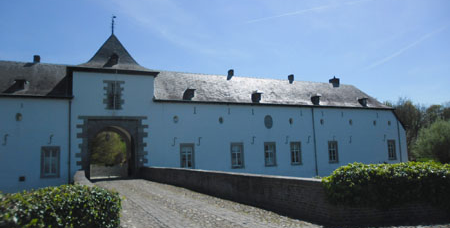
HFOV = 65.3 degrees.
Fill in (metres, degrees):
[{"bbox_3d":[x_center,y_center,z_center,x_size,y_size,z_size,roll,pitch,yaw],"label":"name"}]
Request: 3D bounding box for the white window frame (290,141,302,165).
[{"bbox_3d":[7.209,4.038,35.660,1.320,2.340,0.220,1,-8,-26],"label":"white window frame"}]

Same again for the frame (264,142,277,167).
[{"bbox_3d":[4.451,3.995,34.335,1.290,2.430,0.220,1,-8,-26],"label":"frame"}]

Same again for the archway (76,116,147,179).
[{"bbox_3d":[-9.109,2.839,28.241,5.450,5.130,0.800,1,-8,-26],"label":"archway"}]

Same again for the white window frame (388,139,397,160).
[{"bbox_3d":[19.840,4.314,41.717,1.220,2.380,0.220,1,-8,-26],"label":"white window frame"}]

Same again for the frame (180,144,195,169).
[{"bbox_3d":[-3.259,3.797,30.642,1.230,2.380,0.220,1,-8,-26],"label":"frame"}]

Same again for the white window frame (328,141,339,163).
[{"bbox_3d":[11.649,4.139,37.789,1.230,2.330,0.220,1,-8,-26],"label":"white window frame"}]

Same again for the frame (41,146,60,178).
[{"bbox_3d":[-12.904,3.589,26.017,1.230,2.280,0.220,1,-8,-26],"label":"frame"}]

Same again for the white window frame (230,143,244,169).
[{"bbox_3d":[1.187,3.920,32.771,1.330,2.460,0.220,1,-8,-26],"label":"white window frame"}]

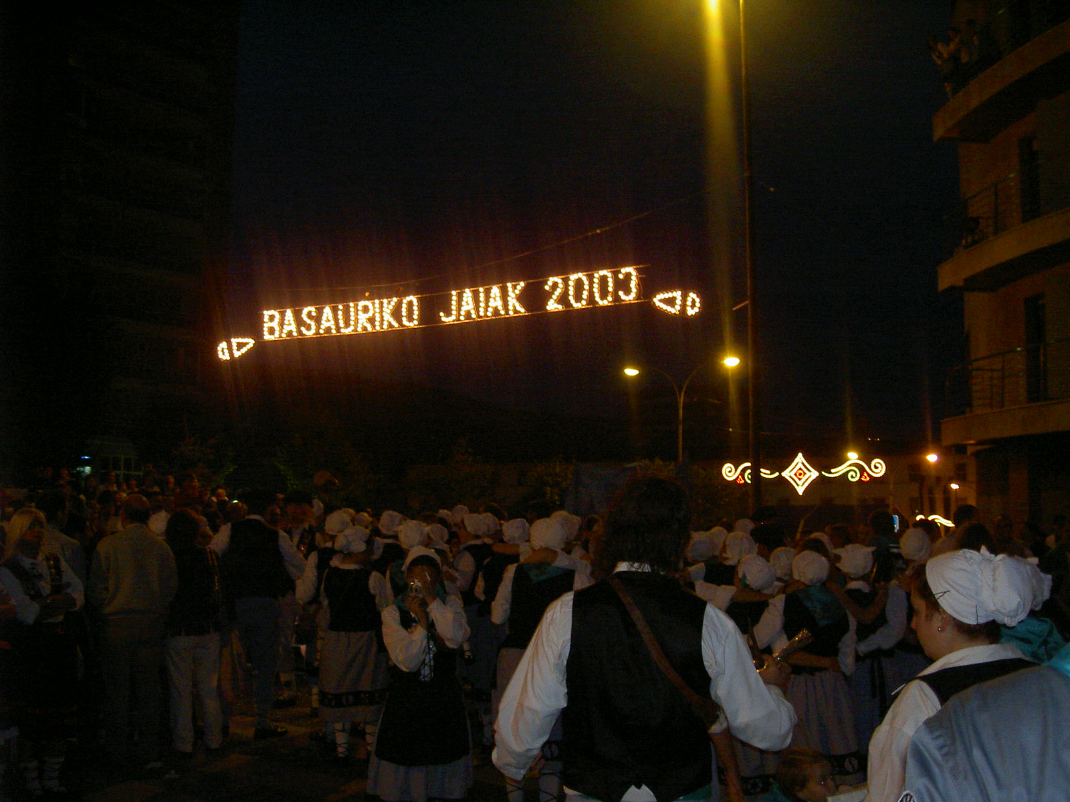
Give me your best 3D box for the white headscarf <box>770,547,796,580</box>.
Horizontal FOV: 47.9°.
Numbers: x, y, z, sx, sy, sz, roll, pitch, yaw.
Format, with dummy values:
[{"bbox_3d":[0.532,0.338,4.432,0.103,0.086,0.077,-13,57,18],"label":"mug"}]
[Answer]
[{"bbox_3d":[1.615,1.052,7.800,0.210,0.220,0.230,0,-5,0],"label":"white headscarf"}]

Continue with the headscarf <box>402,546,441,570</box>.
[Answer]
[{"bbox_3d":[-0.588,0.837,6.300,0.210,0.200,0.240,1,-7,-5],"label":"headscarf"}]

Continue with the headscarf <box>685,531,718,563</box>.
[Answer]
[{"bbox_3d":[1.129,0.998,8.200,0.230,0.210,0.250,2,-7,-17],"label":"headscarf"}]

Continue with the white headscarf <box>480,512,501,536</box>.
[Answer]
[{"bbox_3d":[-0.343,0.920,9.000,0.190,0.185,0.230,2,-6,-10],"label":"white headscarf"}]

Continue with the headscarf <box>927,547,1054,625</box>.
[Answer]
[{"bbox_3d":[0.997,0.409,2.650,0.200,0.180,0.270,5,-7,-38],"label":"headscarf"}]

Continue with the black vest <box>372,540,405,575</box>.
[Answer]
[{"bbox_3d":[-1.150,1.288,9.500,0.360,0.440,0.250,0,-5,0],"label":"black vest"}]

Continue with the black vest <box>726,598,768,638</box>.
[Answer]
[{"bbox_3d":[1.213,1.275,6.900,0.350,0.440,0.240,0,-7,3],"label":"black vest"}]

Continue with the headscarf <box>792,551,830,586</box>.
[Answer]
[{"bbox_3d":[1.444,0.878,6.300,0.195,0.180,0.230,1,-6,0],"label":"headscarf"}]

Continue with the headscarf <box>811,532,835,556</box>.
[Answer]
[{"bbox_3d":[1.882,0.951,7.900,0.220,0.180,0.190,4,-6,-30],"label":"headscarf"}]

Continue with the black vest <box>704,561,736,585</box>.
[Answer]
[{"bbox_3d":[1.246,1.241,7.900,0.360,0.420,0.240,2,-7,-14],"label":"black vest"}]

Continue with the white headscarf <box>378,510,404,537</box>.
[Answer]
[{"bbox_3d":[-1.094,0.935,9.200,0.215,0.205,0.250,0,-7,0],"label":"white headscarf"}]

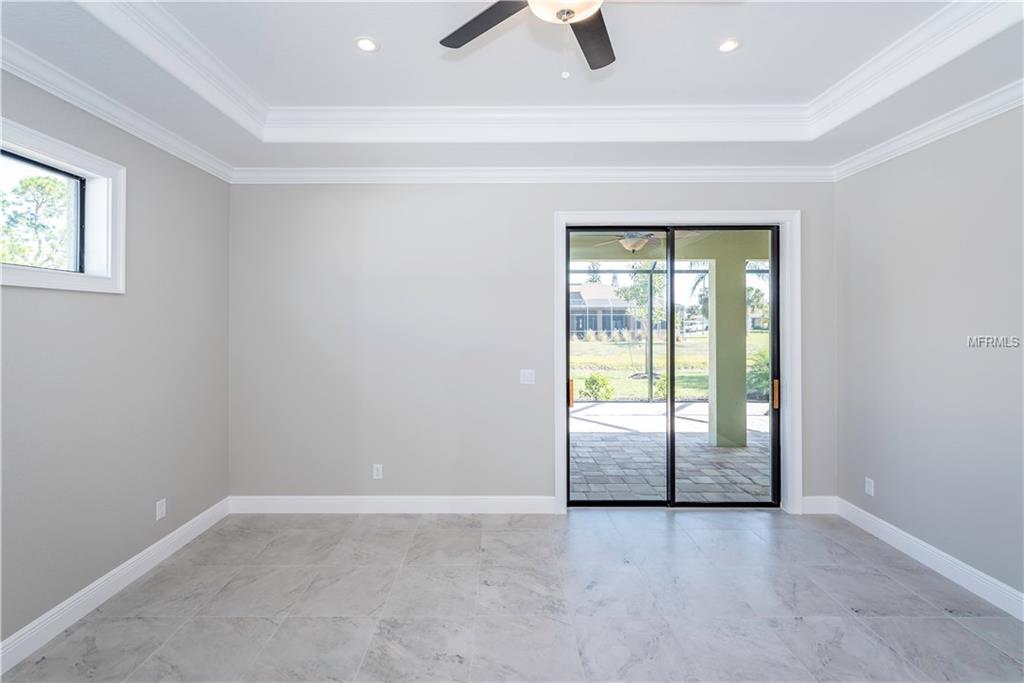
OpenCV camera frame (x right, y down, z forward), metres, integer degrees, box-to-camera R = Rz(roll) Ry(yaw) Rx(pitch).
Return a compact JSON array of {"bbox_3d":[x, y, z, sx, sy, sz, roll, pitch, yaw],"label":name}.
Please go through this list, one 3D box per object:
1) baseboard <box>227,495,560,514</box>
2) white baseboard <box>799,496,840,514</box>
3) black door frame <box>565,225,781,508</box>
[{"bbox_3d":[-0.975,1.327,3.466,2.660,0.142,0.020,0,1,0],"label":"baseboard"},{"bbox_3d":[2.502,1.327,3.466,0.295,0.142,0.020,0,1,0],"label":"white baseboard"},{"bbox_3d":[1.345,0.210,3.610,1.810,2.370,0.100,0,1,0],"label":"black door frame"}]

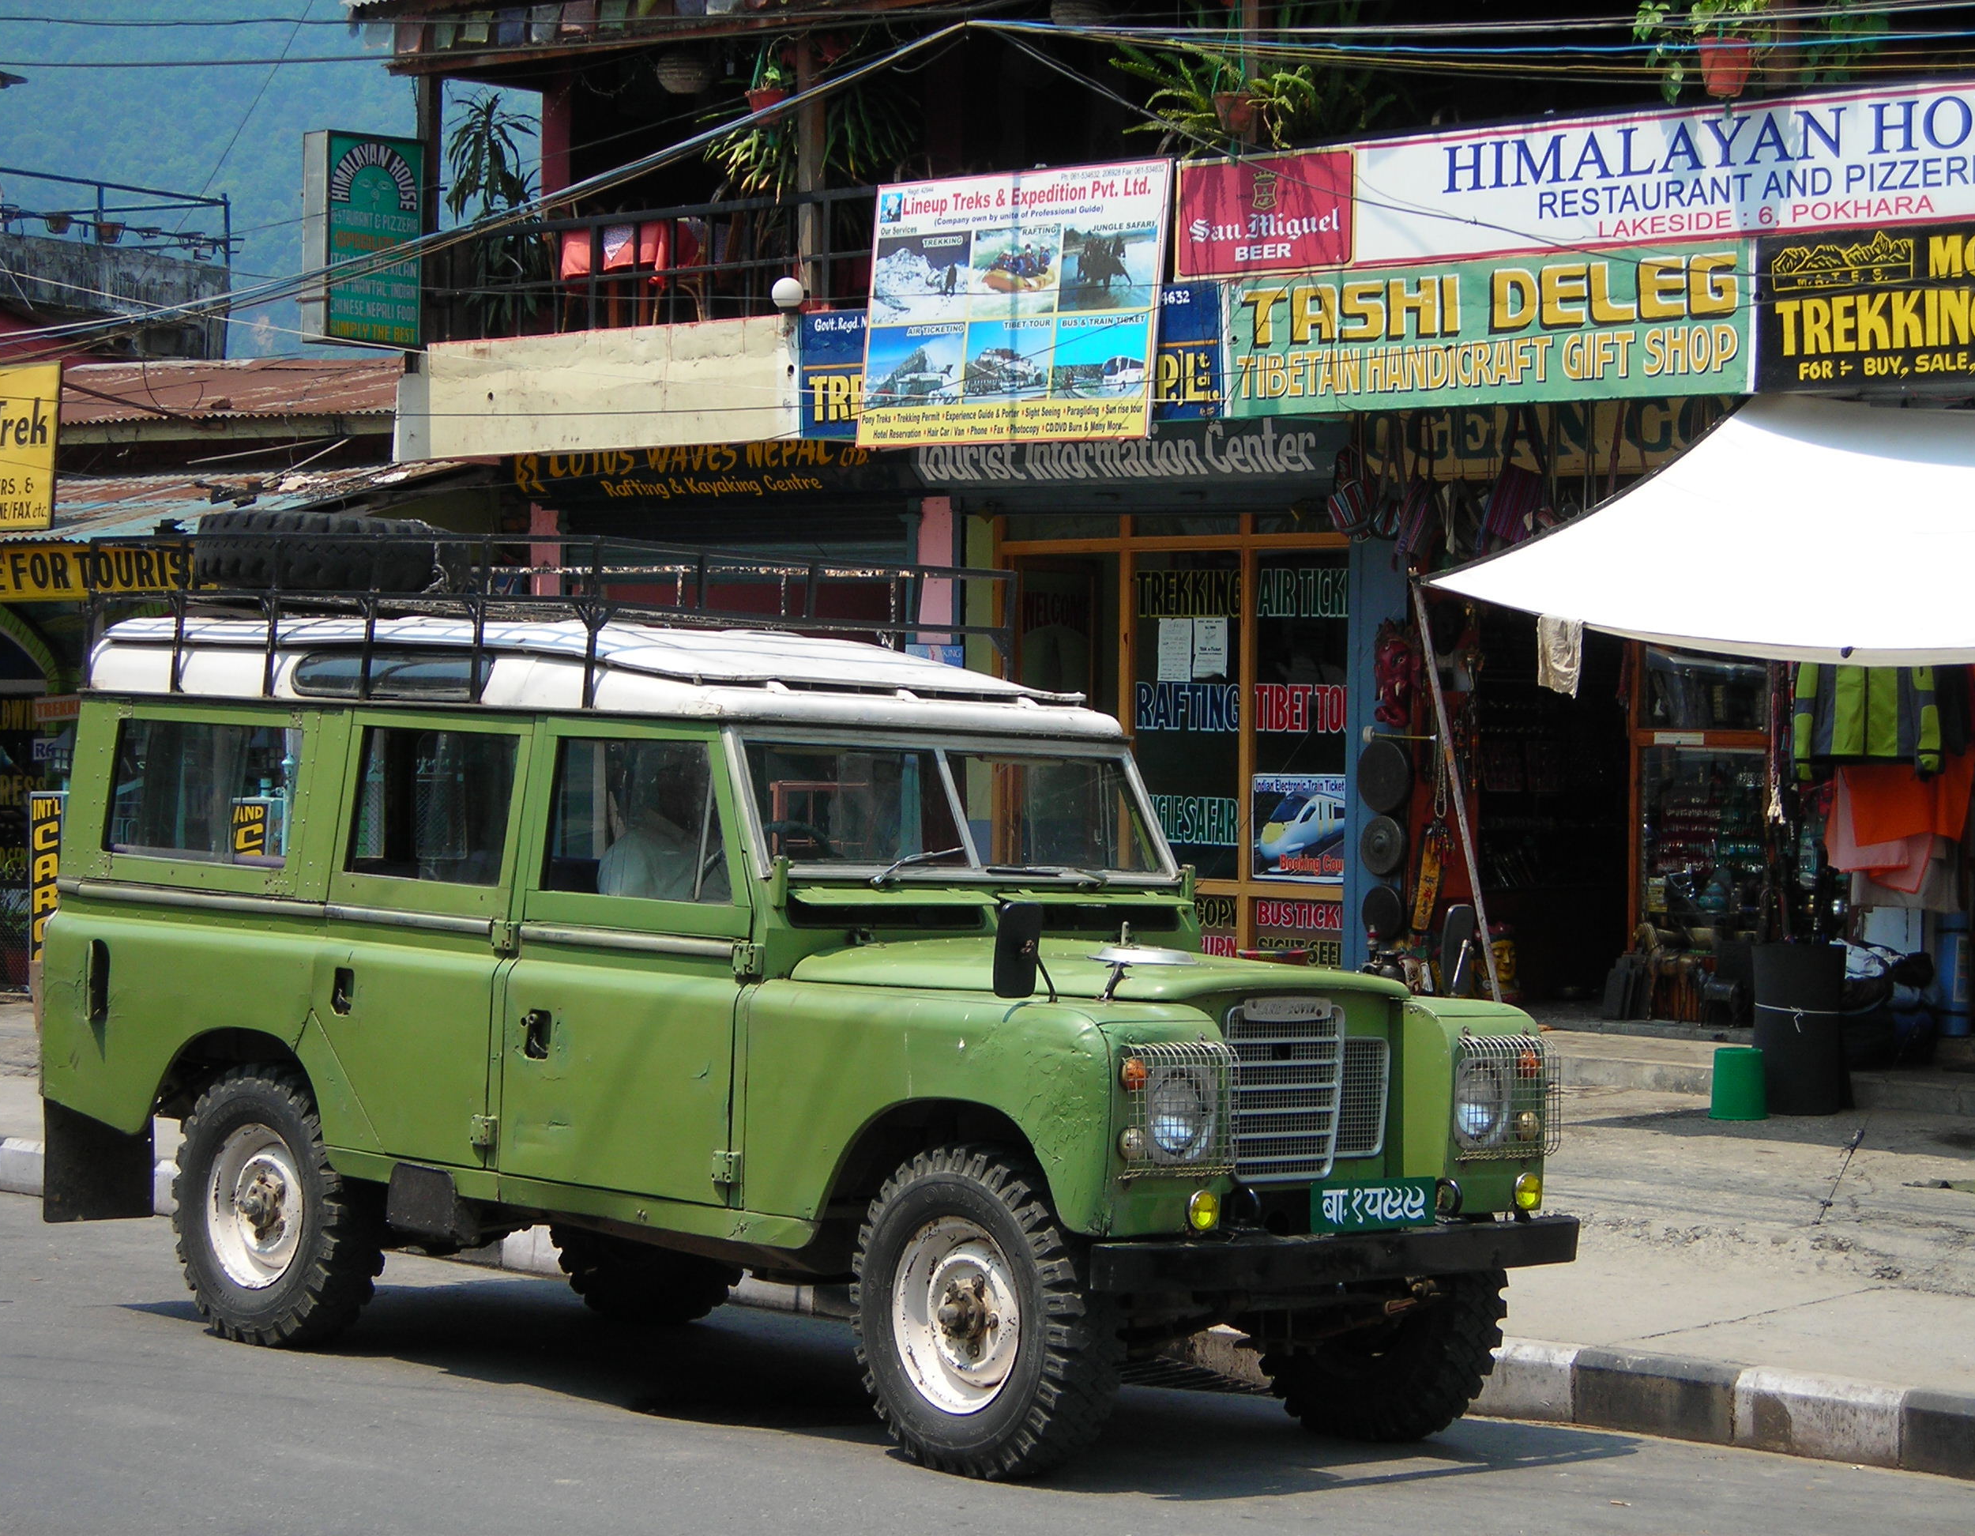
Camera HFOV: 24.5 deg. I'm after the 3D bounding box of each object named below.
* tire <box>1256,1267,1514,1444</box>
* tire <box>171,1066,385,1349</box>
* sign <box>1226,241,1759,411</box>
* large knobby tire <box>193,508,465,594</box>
[{"bbox_3d":[0.947,1.289,11.223,0.200,0.755,0.755,3,-1,-40],"label":"tire"},{"bbox_3d":[-1.912,1.184,12.325,0.200,0.755,0.755,3,-1,-43],"label":"tire"},{"bbox_3d":[2.076,-1.841,19.347,0.050,0.613,2.913,0,1,-44],"label":"sign"},{"bbox_3d":[-1.862,-0.606,12.903,0.760,0.200,0.760,2,0,0],"label":"large knobby tire"}]

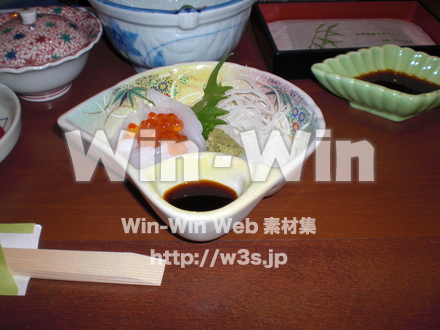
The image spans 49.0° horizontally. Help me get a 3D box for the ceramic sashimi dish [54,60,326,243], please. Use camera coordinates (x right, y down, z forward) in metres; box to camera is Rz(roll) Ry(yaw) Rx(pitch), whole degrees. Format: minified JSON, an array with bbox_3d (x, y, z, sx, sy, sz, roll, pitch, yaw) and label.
[{"bbox_3d":[-0.021,-0.015,0.353,0.186,0.045,0.163,-2,41,0],"label":"ceramic sashimi dish"}]

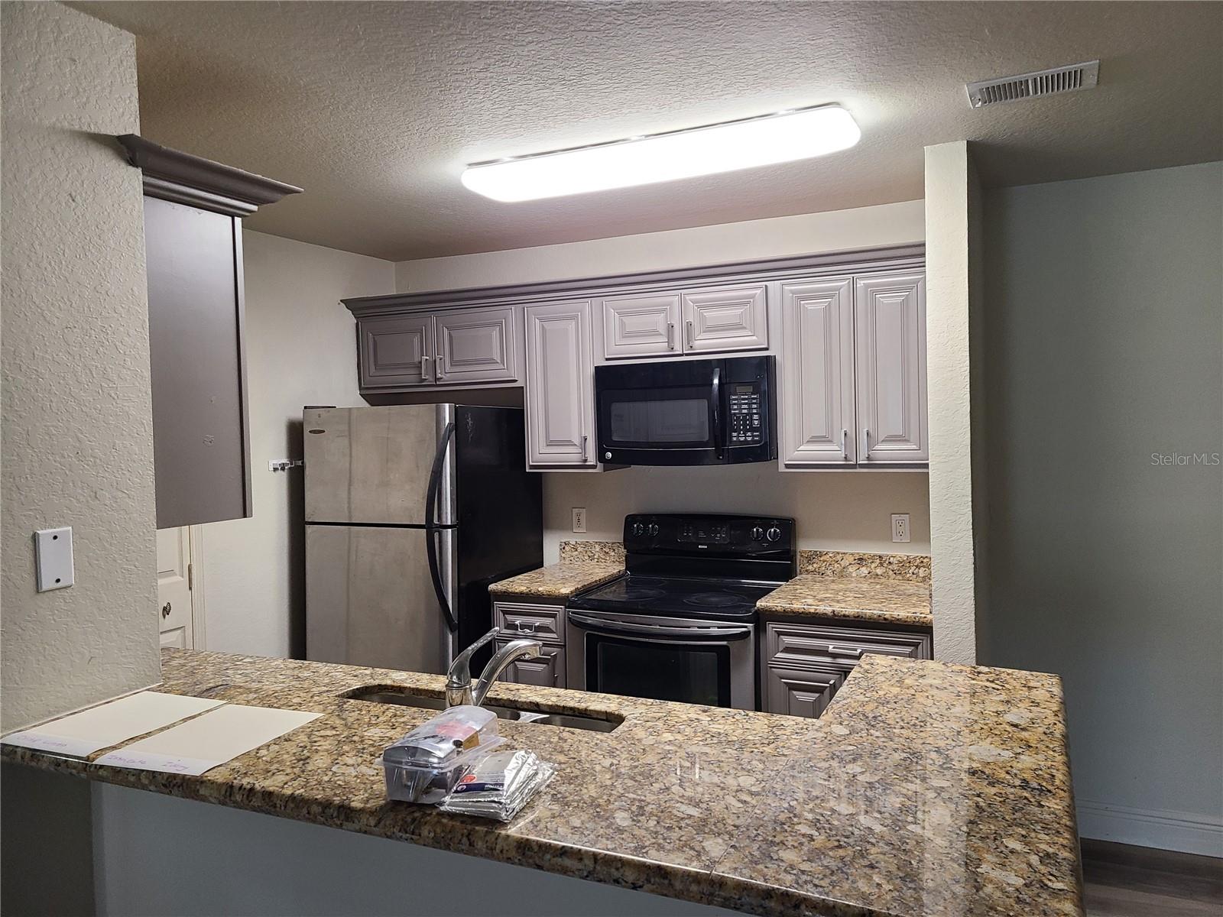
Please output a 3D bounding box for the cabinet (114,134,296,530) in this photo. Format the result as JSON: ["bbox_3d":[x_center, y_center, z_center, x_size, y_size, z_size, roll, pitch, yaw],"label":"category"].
[{"bbox_3d":[-1.252,-0.260,2.312,0.855,0.825,0.425,0,2,25],"label":"cabinet"}]

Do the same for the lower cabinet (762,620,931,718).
[{"bbox_3d":[0.951,0.985,3.501,0.599,0.895,0.633,0,2,25],"label":"lower cabinet"}]

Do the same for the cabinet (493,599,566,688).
[{"bbox_3d":[-0.183,0.992,4.023,0.370,0.895,0.633,0,2,25],"label":"cabinet"}]

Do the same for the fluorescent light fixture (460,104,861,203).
[{"bbox_3d":[0.119,-0.927,2.886,1.265,0.075,0.290,0,2,25],"label":"fluorescent light fixture"}]

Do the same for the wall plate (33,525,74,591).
[{"bbox_3d":[-1.065,0.194,1.763,0.008,0.115,0.070,0,2,25],"label":"wall plate"}]

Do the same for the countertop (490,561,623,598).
[{"bbox_3d":[-0.200,0.530,3.996,0.374,0.038,0.651,0,2,25],"label":"countertop"}]

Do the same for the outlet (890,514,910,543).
[{"bbox_3d":[1.169,0.281,3.711,0.071,0.115,0.009,0,2,25],"label":"outlet"}]

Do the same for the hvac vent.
[{"bbox_3d":[1.091,-0.962,2.385,0.304,0.015,0.190,0,2,25],"label":"hvac vent"}]

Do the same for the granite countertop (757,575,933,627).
[{"bbox_3d":[0.934,0.523,3.474,0.604,0.038,0.651,0,2,25],"label":"granite countertop"}]

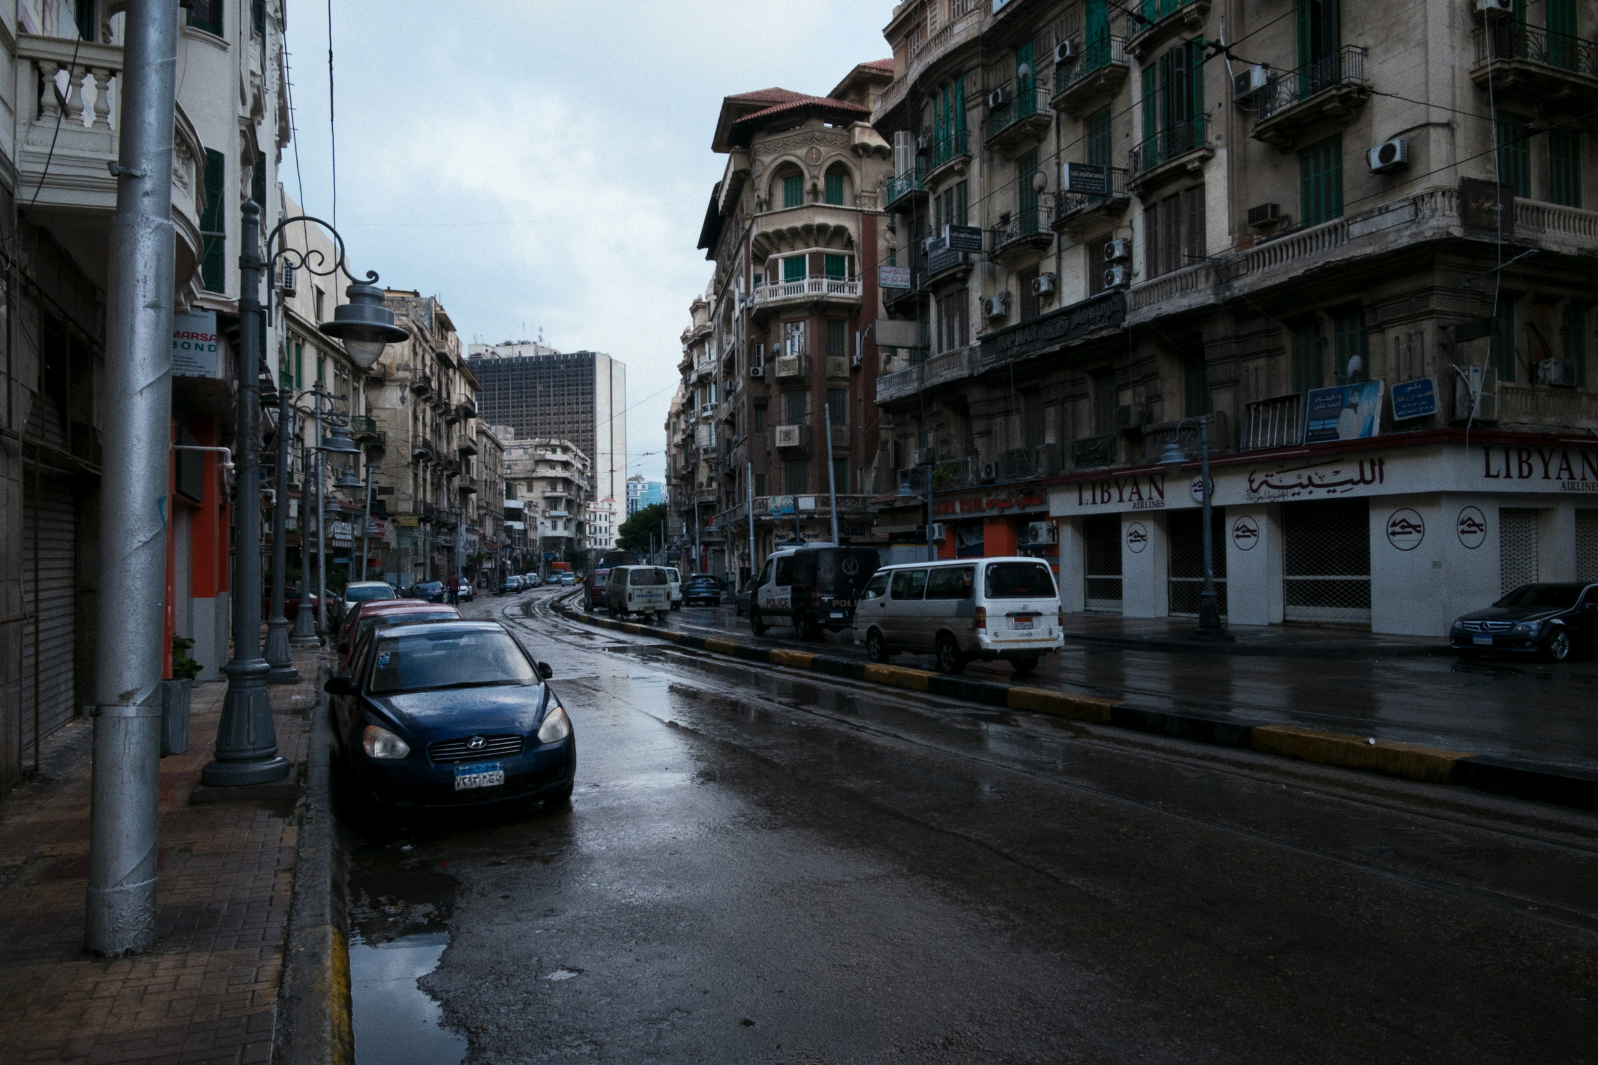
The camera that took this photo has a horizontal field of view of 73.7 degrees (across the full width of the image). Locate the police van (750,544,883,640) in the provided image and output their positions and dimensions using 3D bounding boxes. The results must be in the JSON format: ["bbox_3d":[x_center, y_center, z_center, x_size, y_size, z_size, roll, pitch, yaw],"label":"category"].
[{"bbox_3d":[0.302,1.599,28.965,1.980,2.420,5.200,0,-2,-22],"label":"police van"}]

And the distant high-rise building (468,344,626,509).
[{"bbox_3d":[-95.076,-26.181,402.998,53.000,83.000,22.000,-1,-2,17],"label":"distant high-rise building"}]

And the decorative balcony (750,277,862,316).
[{"bbox_3d":[0.393,-13.333,60.424,6.200,1.500,2.200,-1,-2,3],"label":"decorative balcony"}]

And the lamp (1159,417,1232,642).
[{"bbox_3d":[8.570,-0.053,23.248,1.550,4.750,0.700,0,-2,-24],"label":"lamp"}]

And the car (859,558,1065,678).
[{"bbox_3d":[2.770,1.470,20.123,1.690,1.970,4.670,0,-2,-25],"label":"car"}]

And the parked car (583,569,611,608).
[{"bbox_3d":[-9.015,2.566,49.149,1.550,1.850,3.750,0,-2,-20],"label":"parked car"}]

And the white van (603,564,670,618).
[{"bbox_3d":[-5.760,2.152,37.955,1.540,1.880,3.750,0,-2,-22],"label":"white van"}]

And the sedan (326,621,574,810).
[{"bbox_3d":[-3.214,1.536,9.565,1.700,1.470,4.270,0,-2,-26],"label":"sedan"}]

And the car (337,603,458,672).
[{"bbox_3d":[-5.197,1.695,14.158,1.680,1.480,4.200,0,-2,-25],"label":"car"}]

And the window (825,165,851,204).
[{"bbox_3d":[2.247,-19.551,60.808,1.600,2.300,0.400,0,-2,-20],"label":"window"}]

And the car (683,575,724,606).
[{"bbox_3d":[-5.211,2.839,53.541,1.770,1.500,4.300,0,-2,-17],"label":"car"}]

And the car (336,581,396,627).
[{"bbox_3d":[-12.519,2.279,31.151,1.700,1.530,4.200,0,-2,-27],"label":"car"}]

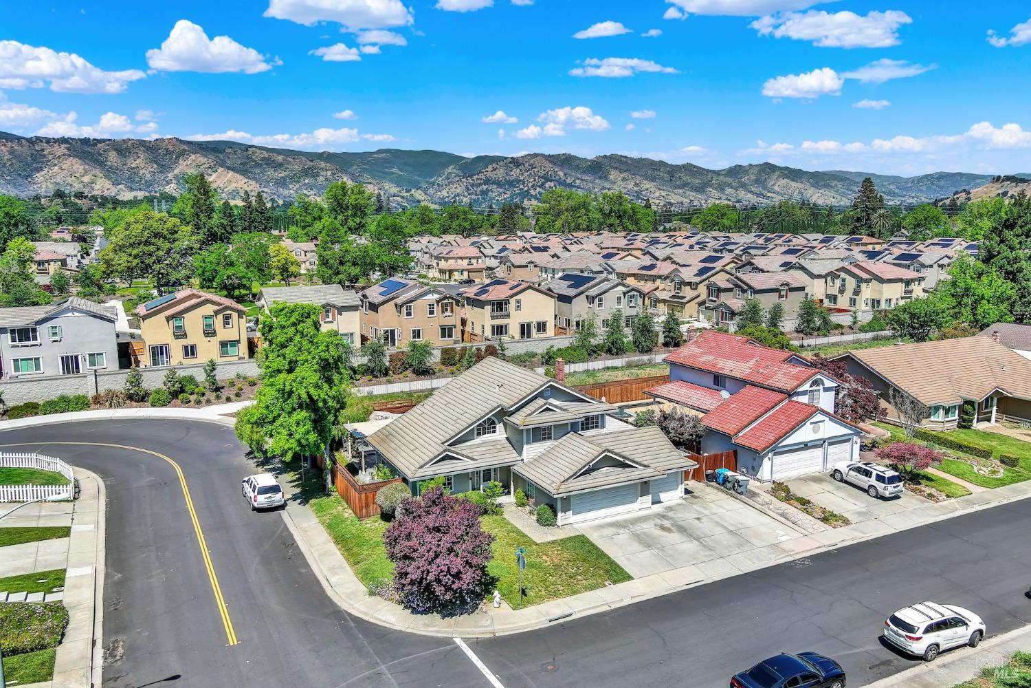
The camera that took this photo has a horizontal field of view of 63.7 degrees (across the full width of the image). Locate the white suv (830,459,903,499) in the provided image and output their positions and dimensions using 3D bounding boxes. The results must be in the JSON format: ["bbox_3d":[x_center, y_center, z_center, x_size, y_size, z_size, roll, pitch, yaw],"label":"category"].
[{"bbox_3d":[24.530,9.175,58.114,1.830,1.830,4.810,-6,11,-30],"label":"white suv"}]

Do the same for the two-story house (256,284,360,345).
[{"bbox_3d":[-29.866,-3.858,120.224,12.400,8.700,14.100,-5,10,-25],"label":"two-story house"}]

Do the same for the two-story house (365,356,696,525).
[{"bbox_3d":[0.494,6.241,59.933,18.419,7.901,18.469,-6,10,-25],"label":"two-story house"}]

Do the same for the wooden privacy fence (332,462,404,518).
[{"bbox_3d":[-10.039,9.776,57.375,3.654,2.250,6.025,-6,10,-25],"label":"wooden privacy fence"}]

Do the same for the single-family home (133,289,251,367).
[{"bbox_3d":[-44.111,-2.710,113.484,13.200,8.900,13.800,-5,10,-25],"label":"single-family home"}]

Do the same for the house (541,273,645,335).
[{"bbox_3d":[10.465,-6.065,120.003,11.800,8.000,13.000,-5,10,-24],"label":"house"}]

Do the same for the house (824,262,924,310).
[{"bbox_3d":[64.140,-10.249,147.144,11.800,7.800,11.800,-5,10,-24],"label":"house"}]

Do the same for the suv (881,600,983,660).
[{"bbox_3d":[19.473,13.107,38.482,4.890,1.730,1.925,-5,10,-25],"label":"suv"}]

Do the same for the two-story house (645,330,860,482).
[{"bbox_3d":[19.965,4.332,71.347,15.500,7.750,20.600,-5,10,-26],"label":"two-story house"}]

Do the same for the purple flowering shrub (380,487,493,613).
[{"bbox_3d":[-3.940,10.567,42.754,5.550,5.550,5.550,-1,9,0],"label":"purple flowering shrub"}]

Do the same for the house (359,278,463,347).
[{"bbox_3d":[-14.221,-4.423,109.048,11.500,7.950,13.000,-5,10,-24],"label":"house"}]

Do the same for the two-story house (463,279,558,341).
[{"bbox_3d":[-2.058,-5.769,131.542,12.700,8.250,14.300,-5,10,-25],"label":"two-story house"}]

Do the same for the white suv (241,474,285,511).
[{"bbox_3d":[-17.782,10.209,58.460,2.010,1.920,5.130,-6,11,-27],"label":"white suv"}]

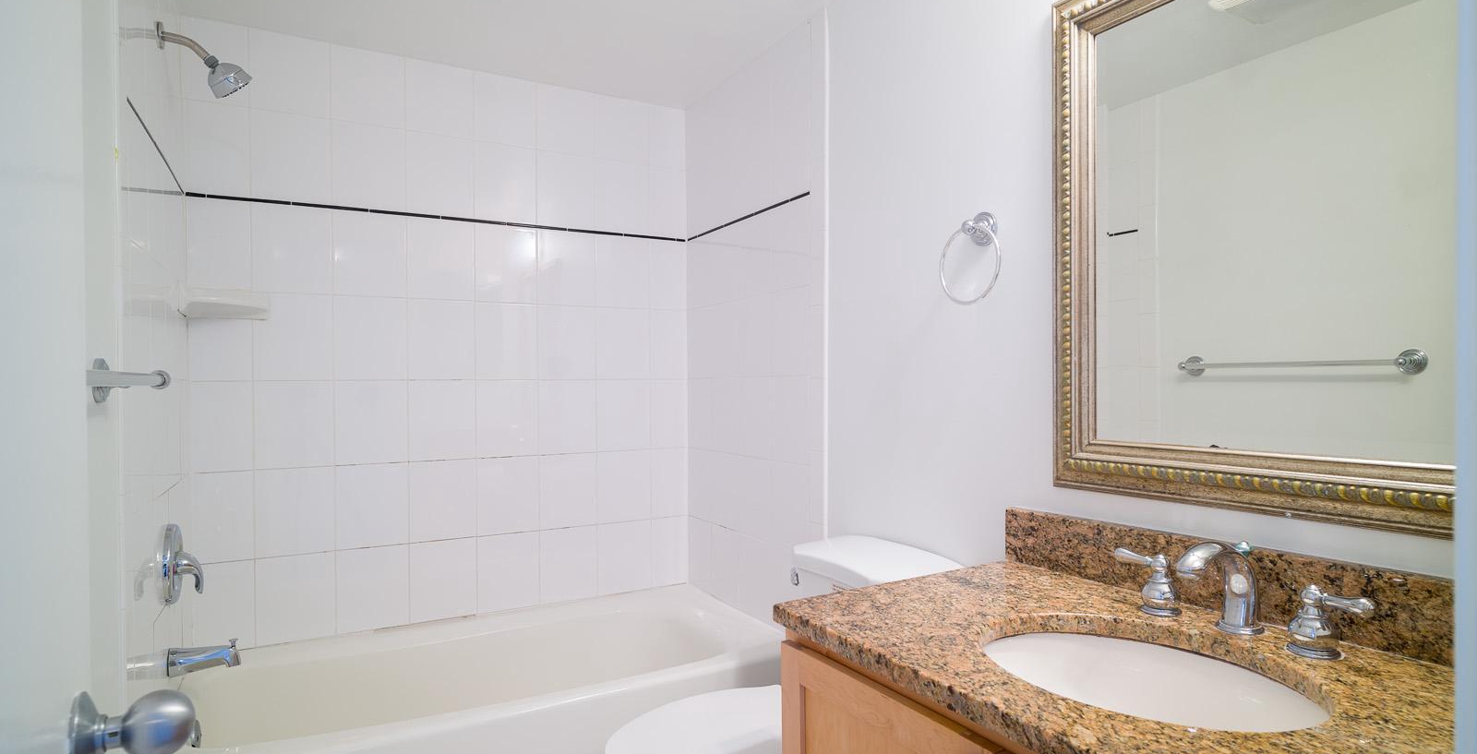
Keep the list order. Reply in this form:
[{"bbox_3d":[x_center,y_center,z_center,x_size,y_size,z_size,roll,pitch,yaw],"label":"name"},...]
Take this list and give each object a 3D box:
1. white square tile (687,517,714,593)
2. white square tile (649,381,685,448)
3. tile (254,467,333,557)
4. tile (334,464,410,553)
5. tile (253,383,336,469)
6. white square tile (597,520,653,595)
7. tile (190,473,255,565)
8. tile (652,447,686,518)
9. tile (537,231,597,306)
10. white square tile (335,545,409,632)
[{"bbox_3d":[-0.134,0.642,2.682,0.010,0.248,0.178,0,-1,-31],"label":"white square tile"},{"bbox_3d":[-0.257,0.136,2.731,0.146,0.252,0.010,0,-1,-29],"label":"white square tile"},{"bbox_3d":[-1.303,0.397,2.171,0.202,0.254,0.010,0,0,-29],"label":"tile"},{"bbox_3d":[-1.123,0.394,2.268,0.201,0.252,0.010,0,0,-28],"label":"tile"},{"bbox_3d":[-1.301,0.140,2.169,0.200,0.253,0.010,0,-1,-28],"label":"tile"},{"bbox_3d":[-0.412,0.648,2.662,0.202,0.254,0.010,0,0,-29],"label":"white square tile"},{"bbox_3d":[-1.458,0.398,2.085,0.150,0.254,0.010,0,0,-29],"label":"tile"},{"bbox_3d":[-0.255,0.389,2.739,0.143,0.252,0.010,0,0,-28],"label":"tile"},{"bbox_3d":[-0.593,-0.375,2.553,0.201,0.257,0.010,0,-1,-29],"label":"tile"},{"bbox_3d":[-1.114,0.646,2.249,0.201,0.249,0.010,0,-1,-29],"label":"white square tile"}]

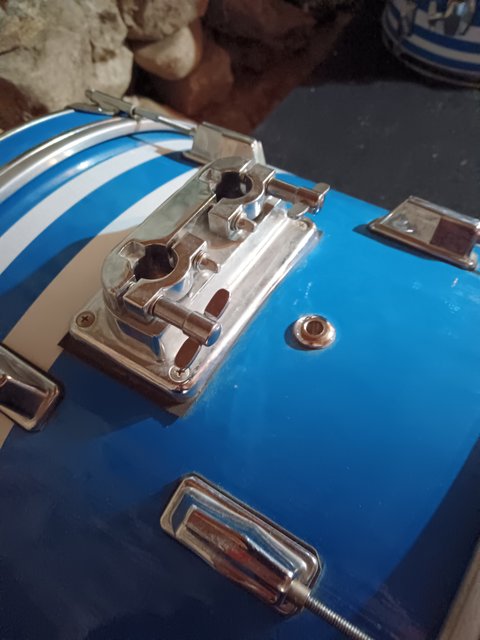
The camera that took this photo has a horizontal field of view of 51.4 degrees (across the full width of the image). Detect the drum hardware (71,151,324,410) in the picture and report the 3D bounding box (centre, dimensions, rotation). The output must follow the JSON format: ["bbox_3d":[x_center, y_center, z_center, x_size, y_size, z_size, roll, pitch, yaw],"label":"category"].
[{"bbox_3d":[-0.015,-0.031,0.265,0.079,0.053,0.140,27,58,20],"label":"drum hardware"}]

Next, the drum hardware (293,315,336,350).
[{"bbox_3d":[0.039,0.006,0.258,0.021,0.005,0.021,-1,54,2],"label":"drum hardware"}]

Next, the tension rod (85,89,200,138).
[{"bbox_3d":[-0.085,-0.171,0.411,0.112,0.014,0.015,27,34,20],"label":"tension rod"}]

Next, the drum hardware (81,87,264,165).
[{"bbox_3d":[-0.058,-0.153,0.402,0.180,0.025,0.029,27,34,20],"label":"drum hardware"}]

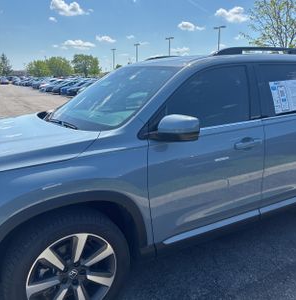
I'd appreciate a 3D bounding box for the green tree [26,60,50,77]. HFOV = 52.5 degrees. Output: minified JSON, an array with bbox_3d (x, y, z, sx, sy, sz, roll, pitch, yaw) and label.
[{"bbox_3d":[-27.338,-19.017,72.559,6.491,5.535,6.167,-5,15,-19],"label":"green tree"}]

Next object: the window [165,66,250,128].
[{"bbox_3d":[0.422,-0.365,2.078,0.814,0.438,0.070,-8,-1,-29],"label":"window"}]

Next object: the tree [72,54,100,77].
[{"bbox_3d":[-14.740,-18.925,69.493,6.711,6.813,6.375,-3,14,-11],"label":"tree"}]

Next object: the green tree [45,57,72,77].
[{"bbox_3d":[-22.096,-19.502,72.441,6.741,6.533,6.404,-4,14,-16],"label":"green tree"}]

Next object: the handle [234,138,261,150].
[{"bbox_3d":[0.729,-0.041,2.162,0.273,0.060,0.055,-8,16,-29],"label":"handle"}]

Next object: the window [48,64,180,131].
[{"bbox_3d":[-0.329,-0.499,2.633,0.943,0.140,1.463,-40,29,-17],"label":"window"}]

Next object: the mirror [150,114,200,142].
[{"bbox_3d":[0.140,-0.121,1.676,0.160,0.154,0.268,-8,16,-29],"label":"mirror"}]

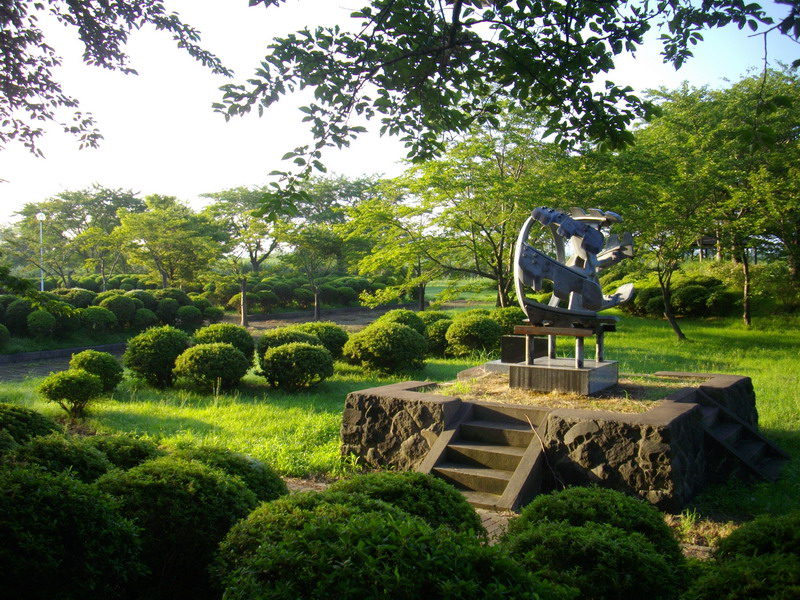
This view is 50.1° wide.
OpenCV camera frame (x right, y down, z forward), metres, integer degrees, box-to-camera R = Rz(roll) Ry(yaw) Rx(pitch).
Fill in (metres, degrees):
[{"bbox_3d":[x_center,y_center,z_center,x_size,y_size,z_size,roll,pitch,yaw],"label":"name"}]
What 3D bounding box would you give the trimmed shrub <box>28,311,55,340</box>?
[{"bbox_3d":[-10.397,0.647,24.800,0.800,0.840,0.800,-2,3,-23],"label":"trimmed shrub"}]

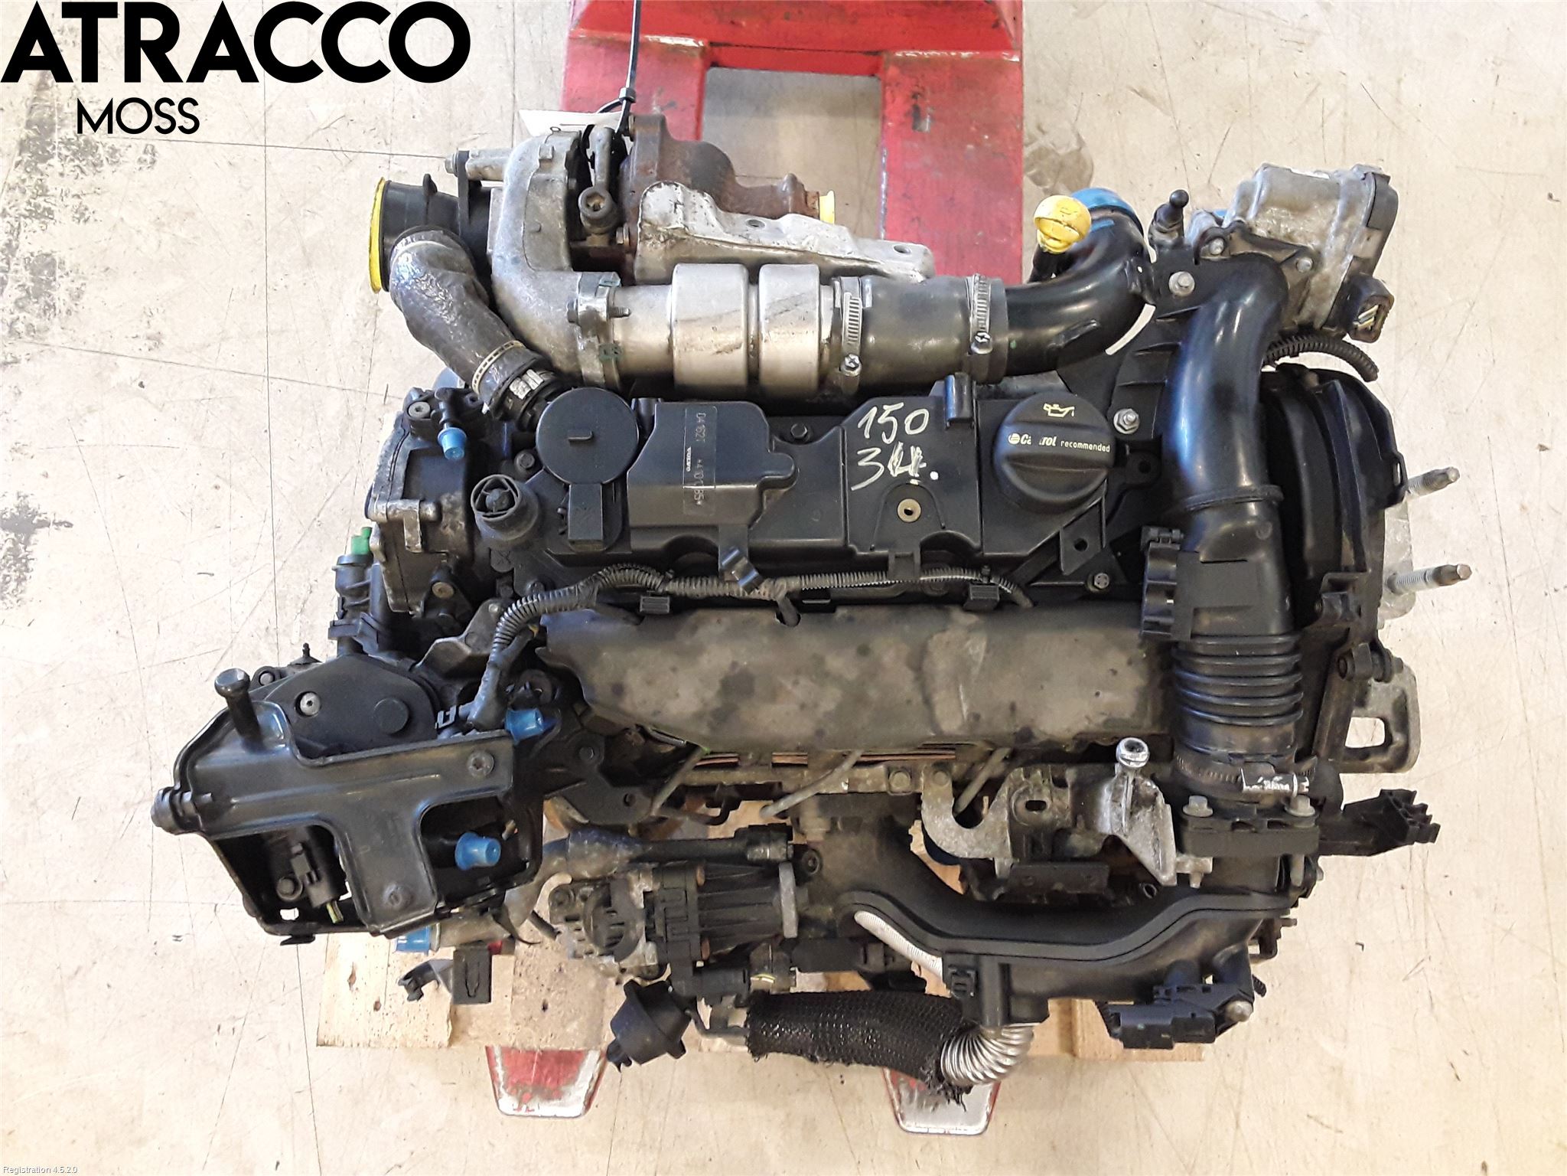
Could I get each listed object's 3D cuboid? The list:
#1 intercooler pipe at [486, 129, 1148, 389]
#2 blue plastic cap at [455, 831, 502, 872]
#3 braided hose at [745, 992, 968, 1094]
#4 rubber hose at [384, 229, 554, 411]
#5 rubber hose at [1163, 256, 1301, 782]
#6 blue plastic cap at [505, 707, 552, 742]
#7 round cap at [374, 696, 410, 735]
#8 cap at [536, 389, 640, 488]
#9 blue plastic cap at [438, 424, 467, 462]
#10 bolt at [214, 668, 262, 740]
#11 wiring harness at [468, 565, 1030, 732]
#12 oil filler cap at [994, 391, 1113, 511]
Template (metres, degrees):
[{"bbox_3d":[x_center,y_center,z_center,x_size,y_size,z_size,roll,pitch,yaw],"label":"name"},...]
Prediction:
[{"bbox_3d":[0.021,-0.198,0.784,0.405,0.125,0.180,0,75,0],"label":"intercooler pipe"},{"bbox_3d":[-0.169,0.147,0.705,0.018,0.021,0.021,-2,73,21],"label":"blue plastic cap"},{"bbox_3d":[0.047,0.298,0.840,0.142,0.050,0.054,4,75,1],"label":"braided hose"},{"bbox_3d":[-0.187,-0.161,0.755,0.057,0.060,0.125,-37,78,-9],"label":"rubber hose"},{"bbox_3d":[0.250,-0.038,0.707,0.076,0.088,0.290,1,75,0],"label":"rubber hose"},{"bbox_3d":[-0.151,0.080,0.750,0.026,0.021,0.021,-12,74,16],"label":"blue plastic cap"},{"bbox_3d":[-0.224,0.074,0.725,0.020,0.006,0.020,0,74,-1],"label":"round cap"},{"bbox_3d":[-0.107,-0.082,0.704,0.056,0.016,0.056,0,75,-1],"label":"cap"},{"bbox_3d":[-0.193,-0.084,0.740,0.017,0.017,0.017,-15,53,-4],"label":"blue plastic cap"},{"bbox_3d":[-0.280,0.059,0.654,0.018,0.041,0.018,1,44,-1],"label":"bolt"},{"bbox_3d":[-0.019,0.032,0.696,0.298,0.058,0.079,1,75,0],"label":"wiring harness"},{"bbox_3d":[0.146,-0.073,0.698,0.063,0.028,0.063,5,75,1],"label":"oil filler cap"}]

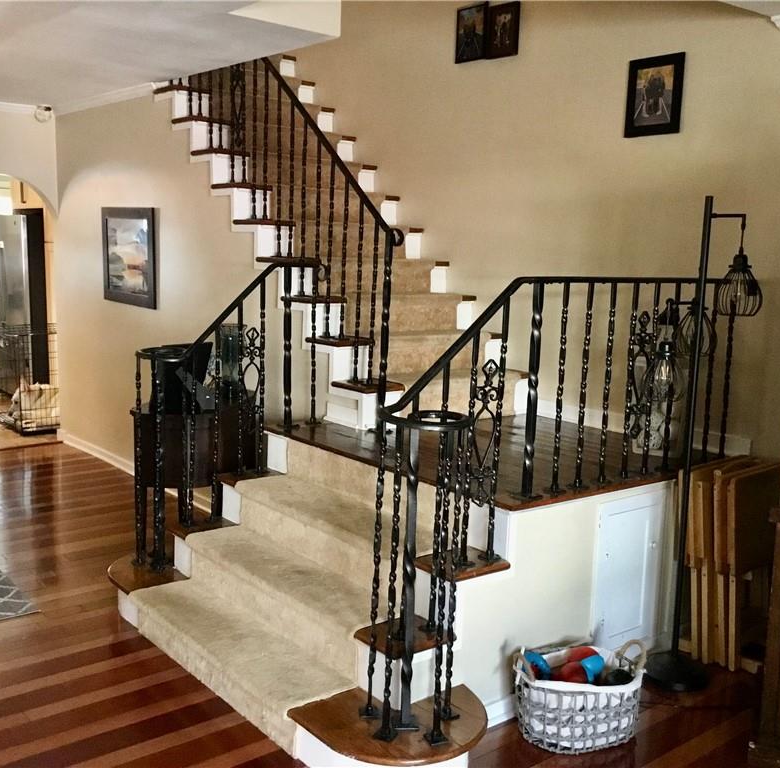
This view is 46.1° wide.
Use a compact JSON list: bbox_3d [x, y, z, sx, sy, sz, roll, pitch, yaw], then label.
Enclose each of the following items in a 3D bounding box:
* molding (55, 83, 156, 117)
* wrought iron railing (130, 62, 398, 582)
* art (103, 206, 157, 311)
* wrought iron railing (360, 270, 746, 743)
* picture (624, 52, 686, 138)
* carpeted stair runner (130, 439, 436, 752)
[{"bbox_3d":[-1.961,-1.890,6.123,0.070,0.077,1.743,-4,10,-38],"label":"molding"},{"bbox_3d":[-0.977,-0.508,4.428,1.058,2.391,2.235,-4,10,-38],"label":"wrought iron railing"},{"bbox_3d":[-1.704,-0.826,5.936,0.030,0.618,0.812,-4,10,-38],"label":"art"},{"bbox_3d":[0.736,0.286,3.090,2.019,1.278,0.328,-4,10,-38],"label":"wrought iron railing"},{"bbox_3d":[1.157,-1.268,4.038,0.025,0.338,0.292,-4,10,-38],"label":"picture"},{"bbox_3d":[-0.377,0.675,3.328,0.715,0.723,1.147,-4,10,-38],"label":"carpeted stair runner"}]

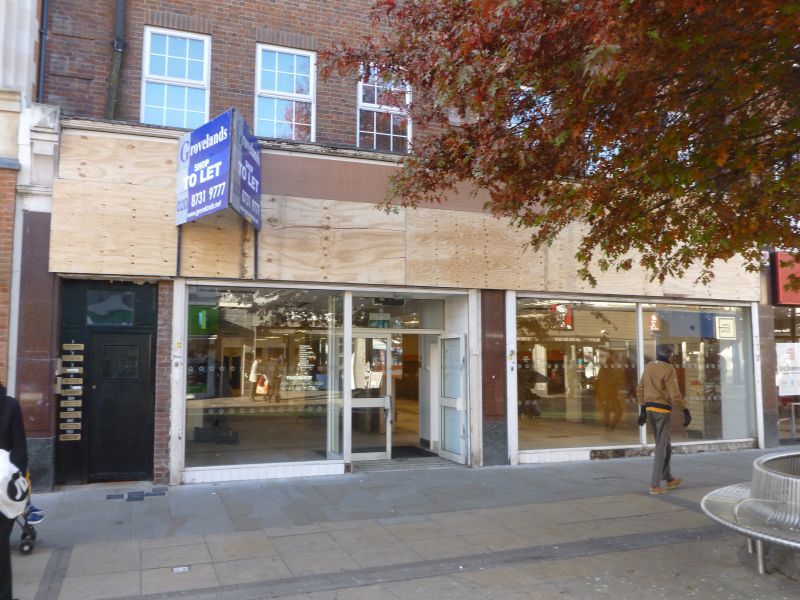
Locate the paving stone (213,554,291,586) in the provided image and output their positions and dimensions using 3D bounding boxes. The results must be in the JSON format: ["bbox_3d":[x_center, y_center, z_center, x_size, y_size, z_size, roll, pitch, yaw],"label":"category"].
[{"bbox_3d":[-1.228,2.256,5.346,0.566,0.050,0.568,2,-4,-22],"label":"paving stone"}]

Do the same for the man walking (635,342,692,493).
[{"bbox_3d":[3.443,1.530,8.473,0.600,1.881,0.520,2,-5,-22],"label":"man walking"}]

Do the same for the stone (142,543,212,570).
[{"bbox_3d":[-1.972,2.276,5.685,0.571,0.050,0.570,2,-4,-22],"label":"stone"}]

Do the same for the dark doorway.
[{"bbox_3d":[-3.678,1.419,8.626,0.780,1.940,0.100,2,-5,-20],"label":"dark doorway"}]

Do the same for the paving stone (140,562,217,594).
[{"bbox_3d":[-1.762,2.240,5.155,0.563,0.050,0.572,2,-4,-22],"label":"paving stone"}]

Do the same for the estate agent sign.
[{"bbox_3d":[-2.244,-1.630,8.264,1.109,1.192,1.349,2,-5,-20],"label":"estate agent sign"}]

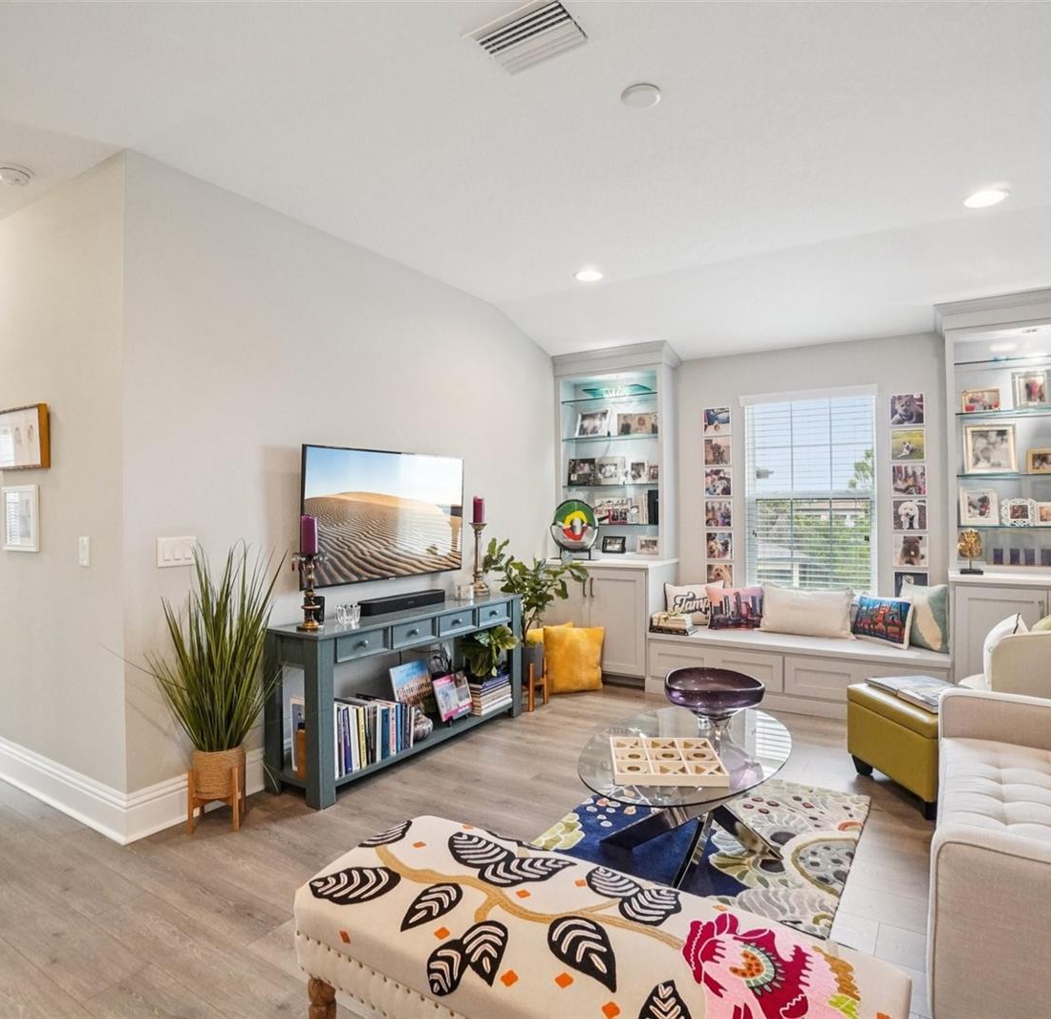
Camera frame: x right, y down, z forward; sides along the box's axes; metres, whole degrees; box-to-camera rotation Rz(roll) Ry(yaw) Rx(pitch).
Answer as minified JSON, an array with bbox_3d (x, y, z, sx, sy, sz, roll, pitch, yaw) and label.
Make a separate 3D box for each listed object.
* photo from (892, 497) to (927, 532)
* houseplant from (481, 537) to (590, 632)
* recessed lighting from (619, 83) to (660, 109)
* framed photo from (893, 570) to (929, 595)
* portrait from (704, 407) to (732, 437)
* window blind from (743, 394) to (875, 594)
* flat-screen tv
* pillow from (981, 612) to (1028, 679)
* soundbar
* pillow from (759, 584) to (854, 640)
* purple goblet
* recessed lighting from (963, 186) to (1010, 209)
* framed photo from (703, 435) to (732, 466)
[{"bbox_3d":[2.557,0.040,4.230,0.215,0.215,0.022,0,0,33],"label":"photo"},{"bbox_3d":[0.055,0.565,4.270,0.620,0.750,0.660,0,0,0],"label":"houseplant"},{"bbox_3d":[0.393,-1.397,2.175,0.138,0.030,0.138,0,0,0],"label":"recessed lighting"},{"bbox_3d":[2.596,0.525,4.274,0.210,0.215,0.020,0,0,32],"label":"framed photo"},{"bbox_3d":[1.483,-0.676,4.926,0.215,0.215,0.022,0,0,33],"label":"portrait"},{"bbox_3d":[2.048,-0.113,4.630,0.890,1.440,0.060,0,0,32],"label":"window blind"},{"bbox_3d":[-0.759,0.037,3.673,0.050,0.712,1.235,0,0,32],"label":"flat-screen tv"},{"bbox_3d":[2.241,0.654,2.939,0.160,0.400,0.420,21,11,30],"label":"pillow"},{"bbox_3d":[-0.696,0.521,3.595,0.100,0.069,0.650,0,0,32],"label":"soundbar"},{"bbox_3d":[1.992,0.718,4.511,0.570,0.330,0.130,0,-18,32],"label":"pillow"},{"bbox_3d":[0.758,0.792,2.550,0.385,0.215,0.370,0,0,33],"label":"purple goblet"},{"bbox_3d":[2.091,-1.401,2.886,0.178,0.022,0.178,0,0,32],"label":"recessed lighting"},{"bbox_3d":[1.498,-0.453,4.963,0.213,0.215,0.020,0,0,32],"label":"framed photo"}]

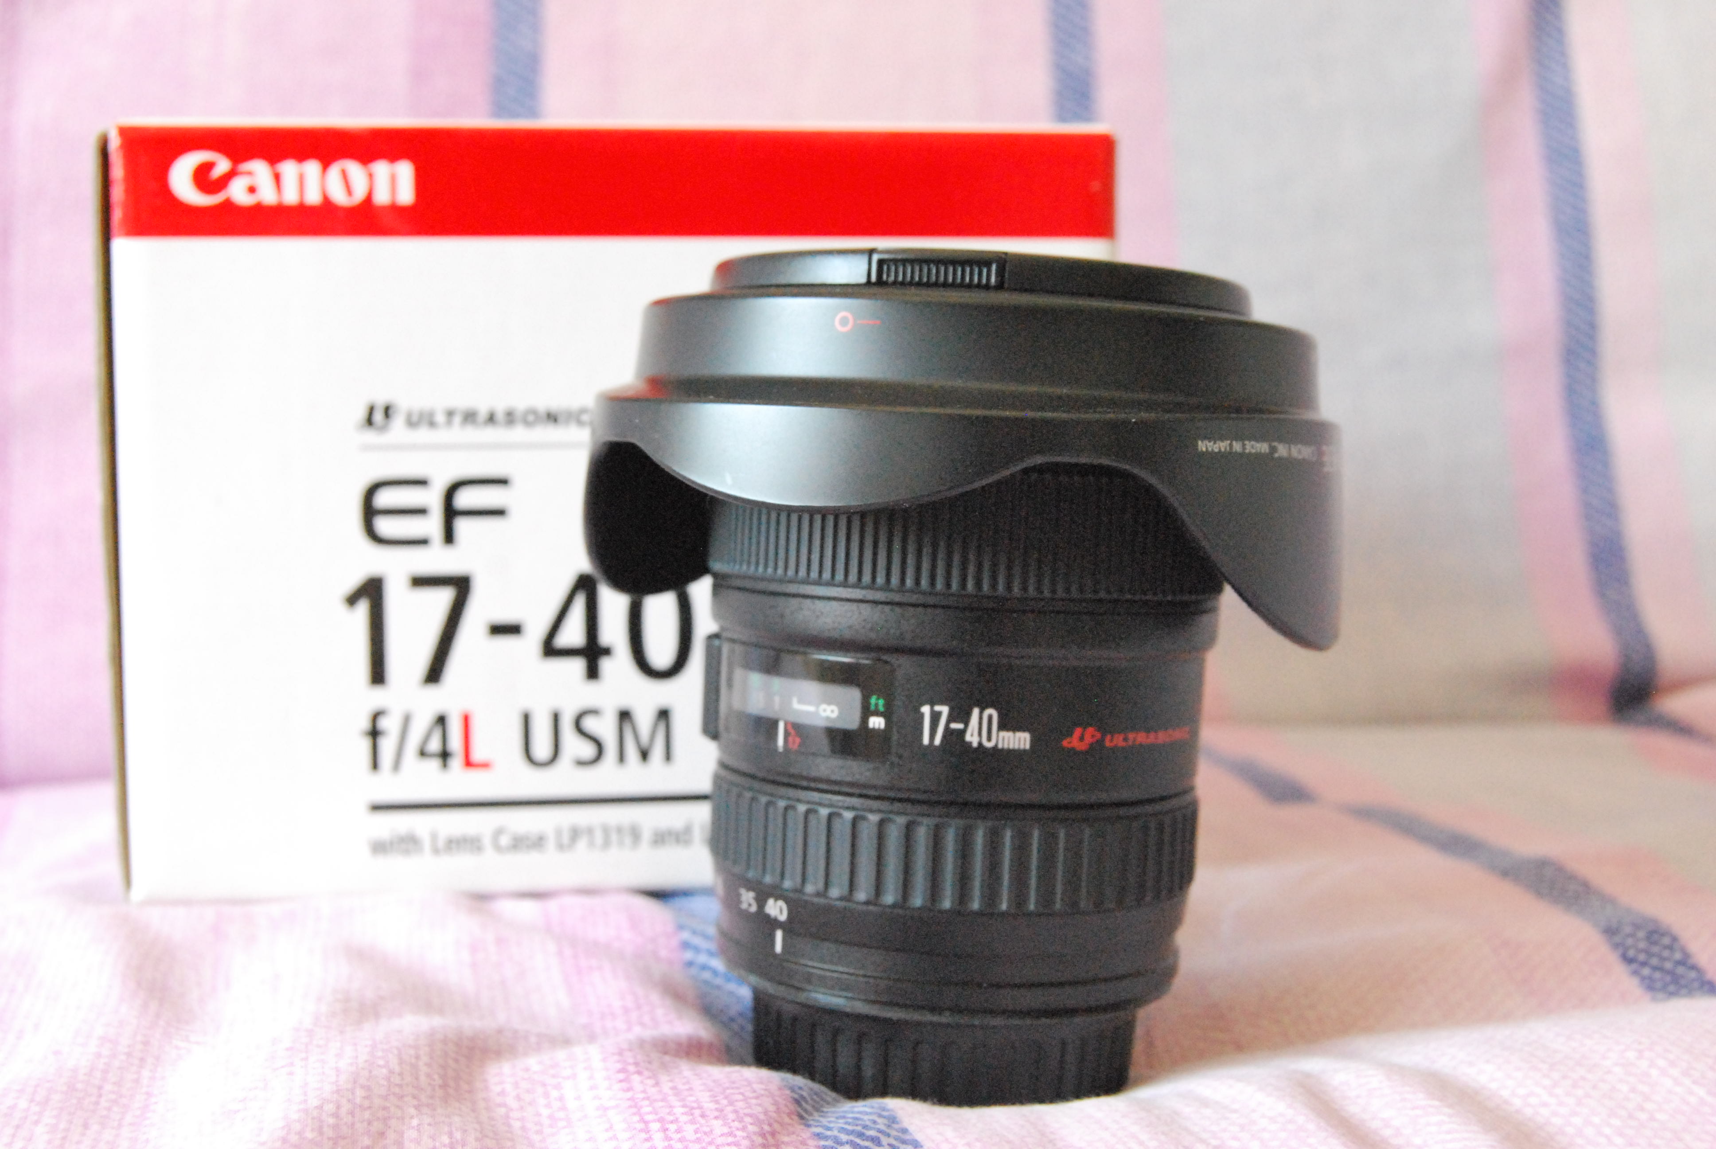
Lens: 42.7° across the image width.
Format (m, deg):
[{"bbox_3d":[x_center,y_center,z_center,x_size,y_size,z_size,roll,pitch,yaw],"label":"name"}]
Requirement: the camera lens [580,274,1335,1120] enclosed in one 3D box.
[{"bbox_3d":[0.015,0.017,0.338,0.115,0.123,0.115,3,2,5],"label":"camera lens"}]

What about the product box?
[{"bbox_3d":[-0.054,-0.018,0.504,0.195,0.148,0.147,-1,4,-7],"label":"product box"}]

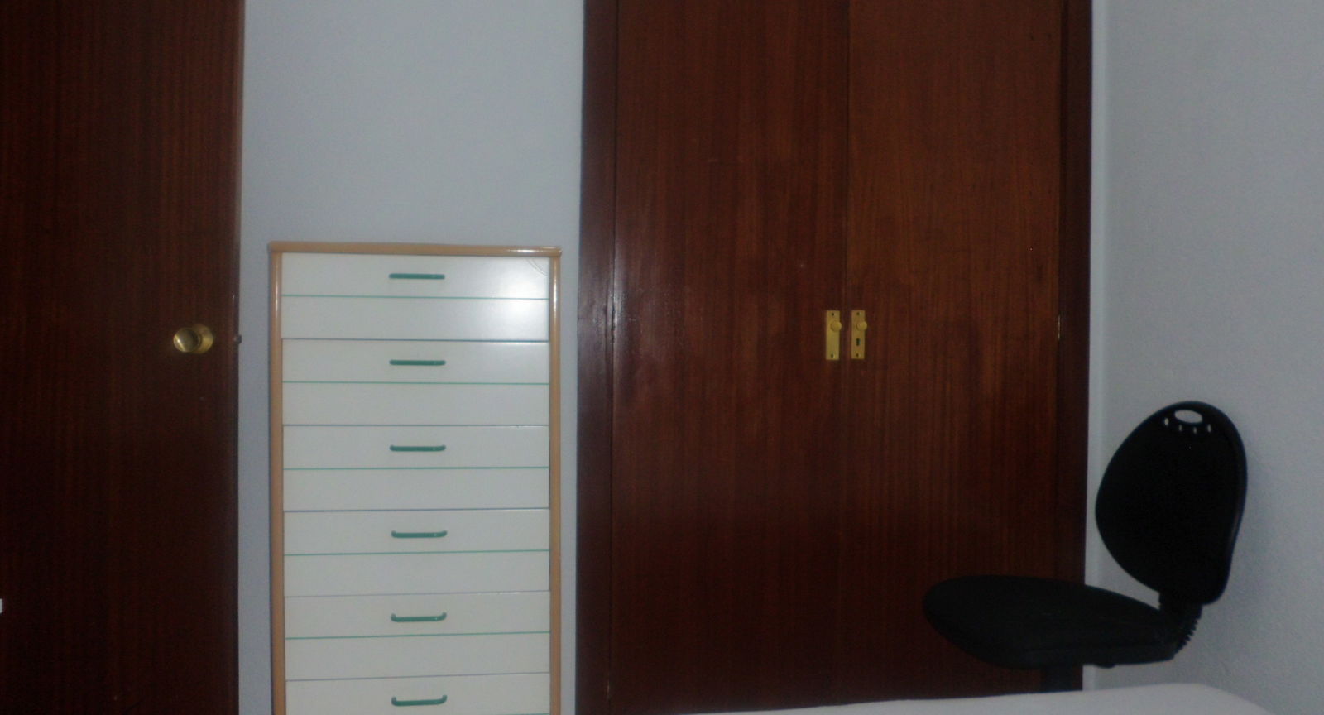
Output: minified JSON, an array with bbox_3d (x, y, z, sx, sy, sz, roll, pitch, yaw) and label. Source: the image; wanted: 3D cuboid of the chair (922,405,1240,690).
[{"bbox_3d":[0.860,0.566,2.100,0.600,0.955,0.570,1,1,-9],"label":"chair"}]

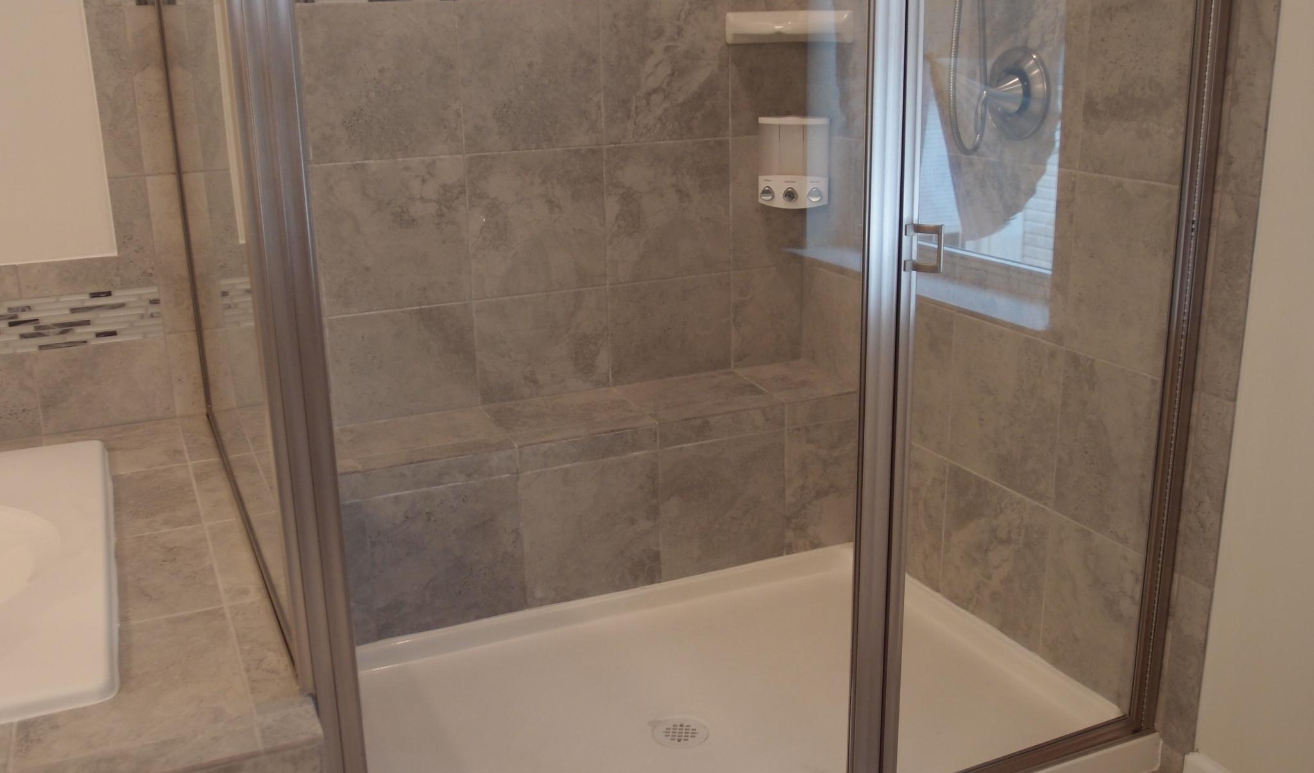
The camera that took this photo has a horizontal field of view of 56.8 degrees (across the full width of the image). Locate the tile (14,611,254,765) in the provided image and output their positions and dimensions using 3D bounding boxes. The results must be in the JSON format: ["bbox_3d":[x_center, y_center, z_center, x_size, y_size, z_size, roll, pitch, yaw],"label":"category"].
[{"bbox_3d":[-0.630,0.354,1.456,0.237,0.012,0.301,-8,18,-23],"label":"tile"}]

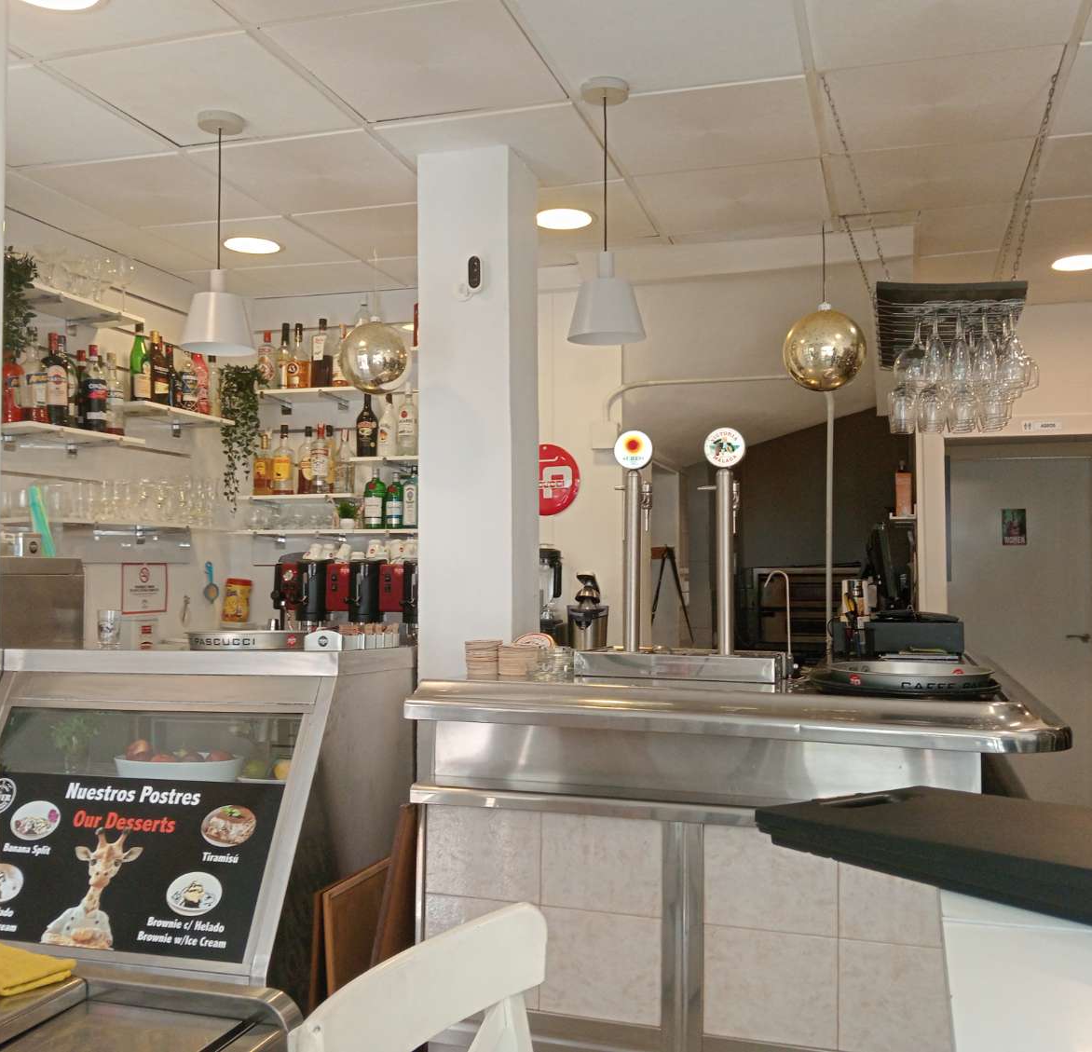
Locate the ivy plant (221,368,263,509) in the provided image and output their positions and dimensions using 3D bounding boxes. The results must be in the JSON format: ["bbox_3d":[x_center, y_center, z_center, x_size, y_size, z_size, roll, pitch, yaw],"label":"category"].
[{"bbox_3d":[-1.310,-0.390,4.867,0.180,0.600,0.180,-1,-2,17],"label":"ivy plant"}]

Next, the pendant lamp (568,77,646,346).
[{"bbox_3d":[0.151,-0.794,2.864,0.197,0.645,0.197,0,-2,0],"label":"pendant lamp"}]

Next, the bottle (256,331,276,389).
[{"bbox_3d":[-1.219,-0.713,4.964,0.078,0.270,0.066,0,-2,12],"label":"bottle"}]

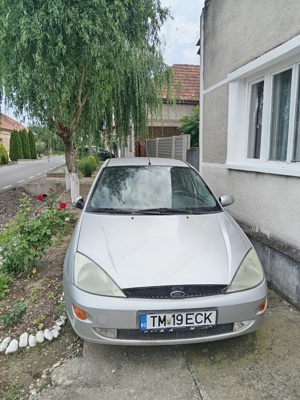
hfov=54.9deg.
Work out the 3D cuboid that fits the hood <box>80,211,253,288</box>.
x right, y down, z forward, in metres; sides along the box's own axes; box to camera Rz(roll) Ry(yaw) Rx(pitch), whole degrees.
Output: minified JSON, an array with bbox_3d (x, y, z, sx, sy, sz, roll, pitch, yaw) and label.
[{"bbox_3d":[0.133,0.366,2.471,1.430,0.210,1.080,0,22,-7],"label":"hood"}]

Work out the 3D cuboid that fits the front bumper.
[{"bbox_3d":[0.166,0.831,2.193,1.650,0.450,0.500,0,10,-7],"label":"front bumper"}]

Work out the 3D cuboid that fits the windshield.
[{"bbox_3d":[0.046,-0.125,3.203,1.360,0.130,0.930,0,38,-7],"label":"windshield"}]

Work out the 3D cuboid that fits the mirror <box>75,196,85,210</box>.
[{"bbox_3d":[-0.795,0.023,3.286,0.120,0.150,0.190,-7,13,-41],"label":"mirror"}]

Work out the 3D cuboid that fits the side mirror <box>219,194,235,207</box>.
[{"bbox_3d":[0.915,0.022,3.426,0.200,0.145,0.130,0,10,-7],"label":"side mirror"}]

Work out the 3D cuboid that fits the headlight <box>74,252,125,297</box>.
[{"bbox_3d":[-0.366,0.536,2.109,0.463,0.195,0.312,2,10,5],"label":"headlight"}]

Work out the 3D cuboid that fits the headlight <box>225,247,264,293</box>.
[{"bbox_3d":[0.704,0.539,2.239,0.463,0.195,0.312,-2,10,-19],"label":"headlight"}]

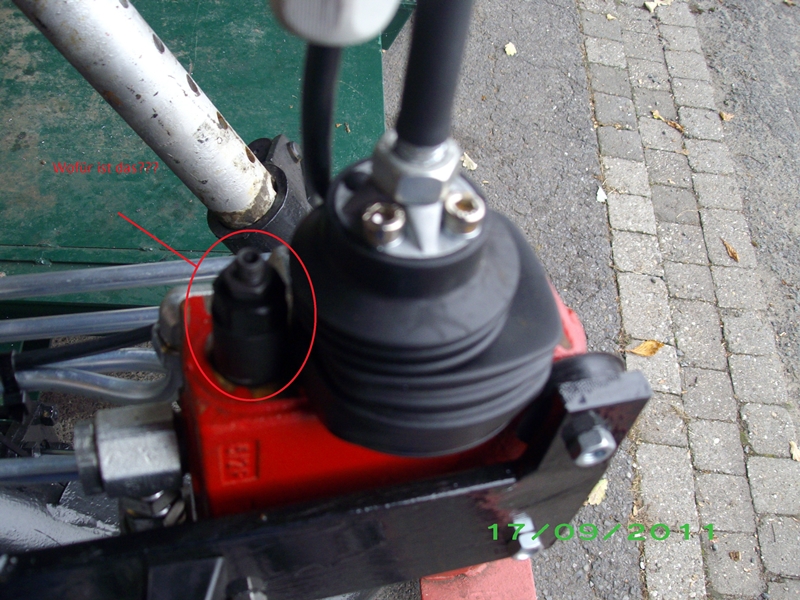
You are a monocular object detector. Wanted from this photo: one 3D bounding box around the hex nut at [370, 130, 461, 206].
[{"bbox_3d":[0.005,-0.040,0.244,0.025,0.011,0.022,0,49,-9],"label":"hex nut"}]

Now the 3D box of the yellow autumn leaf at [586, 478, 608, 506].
[{"bbox_3d":[0.516,0.508,2.181,0.044,0.013,0.107,37,60,18],"label":"yellow autumn leaf"}]

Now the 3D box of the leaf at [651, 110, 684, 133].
[{"bbox_3d":[0.964,-0.643,3.002,0.146,0.016,0.039,41,62,20],"label":"leaf"}]

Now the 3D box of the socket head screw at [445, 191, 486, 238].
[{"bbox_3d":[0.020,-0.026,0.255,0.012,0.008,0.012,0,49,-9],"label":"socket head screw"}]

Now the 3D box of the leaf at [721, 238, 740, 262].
[{"bbox_3d":[1.066,-0.160,2.688,0.032,0.016,0.103,-18,60,-17],"label":"leaf"}]

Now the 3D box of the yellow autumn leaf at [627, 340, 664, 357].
[{"bbox_3d":[0.729,0.142,2.449,0.118,0.014,0.055,-10,58,-12],"label":"yellow autumn leaf"}]

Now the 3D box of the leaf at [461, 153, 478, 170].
[{"bbox_3d":[0.226,-0.467,2.807,0.043,0.012,0.080,-22,61,-19],"label":"leaf"}]

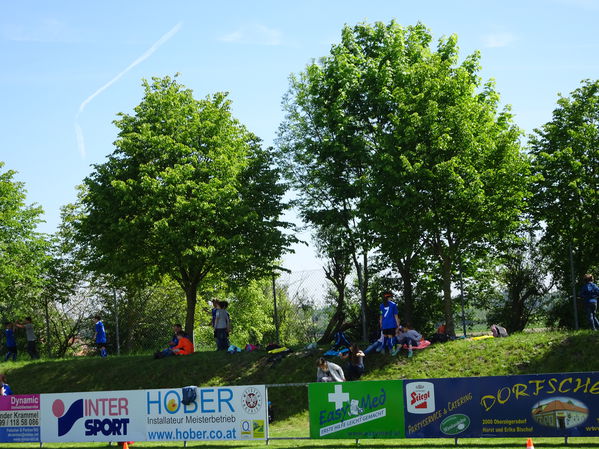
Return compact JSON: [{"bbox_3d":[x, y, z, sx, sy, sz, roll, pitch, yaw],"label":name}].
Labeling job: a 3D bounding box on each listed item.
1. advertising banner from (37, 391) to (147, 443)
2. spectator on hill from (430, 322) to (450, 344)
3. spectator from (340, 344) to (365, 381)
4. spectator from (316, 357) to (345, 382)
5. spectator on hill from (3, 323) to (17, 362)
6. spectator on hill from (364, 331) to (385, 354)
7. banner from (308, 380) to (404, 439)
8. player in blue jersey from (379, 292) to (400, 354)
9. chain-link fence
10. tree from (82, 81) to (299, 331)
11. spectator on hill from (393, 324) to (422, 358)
[{"bbox_3d":[-4.240,3.936,28.275,3.030,1.000,0.040,-7,-7,36],"label":"advertising banner"},{"bbox_3d":[3.341,2.583,32.800,0.450,0.580,0.550,-7,-8,33],"label":"spectator on hill"},{"bbox_3d":[1.179,2.942,29.400,0.600,0.790,0.450,0,-7,-18],"label":"spectator"},{"bbox_3d":[0.646,3.098,28.400,0.540,0.780,0.660,-4,-7,14],"label":"spectator"},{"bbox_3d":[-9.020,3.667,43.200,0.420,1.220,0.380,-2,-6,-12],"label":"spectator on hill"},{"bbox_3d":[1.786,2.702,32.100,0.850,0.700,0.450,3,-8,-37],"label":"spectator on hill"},{"bbox_3d":[0.990,3.282,24.401,2.030,1.000,0.040,-7,-7,36],"label":"banner"},{"bbox_3d":[2.205,2.430,33.800,0.500,1.460,0.360,-4,-6,12],"label":"player in blue jersey"},{"bbox_3d":[-4.387,2.895,41.900,12.980,2.050,0.100,-7,-7,36],"label":"chain-link fence"},{"bbox_3d":[-3.315,-0.375,39.900,6.100,7.700,5.800,-3,-6,0],"label":"tree"},{"bbox_3d":[2.474,2.680,31.700,0.550,0.760,0.680,-6,-8,30],"label":"spectator on hill"}]

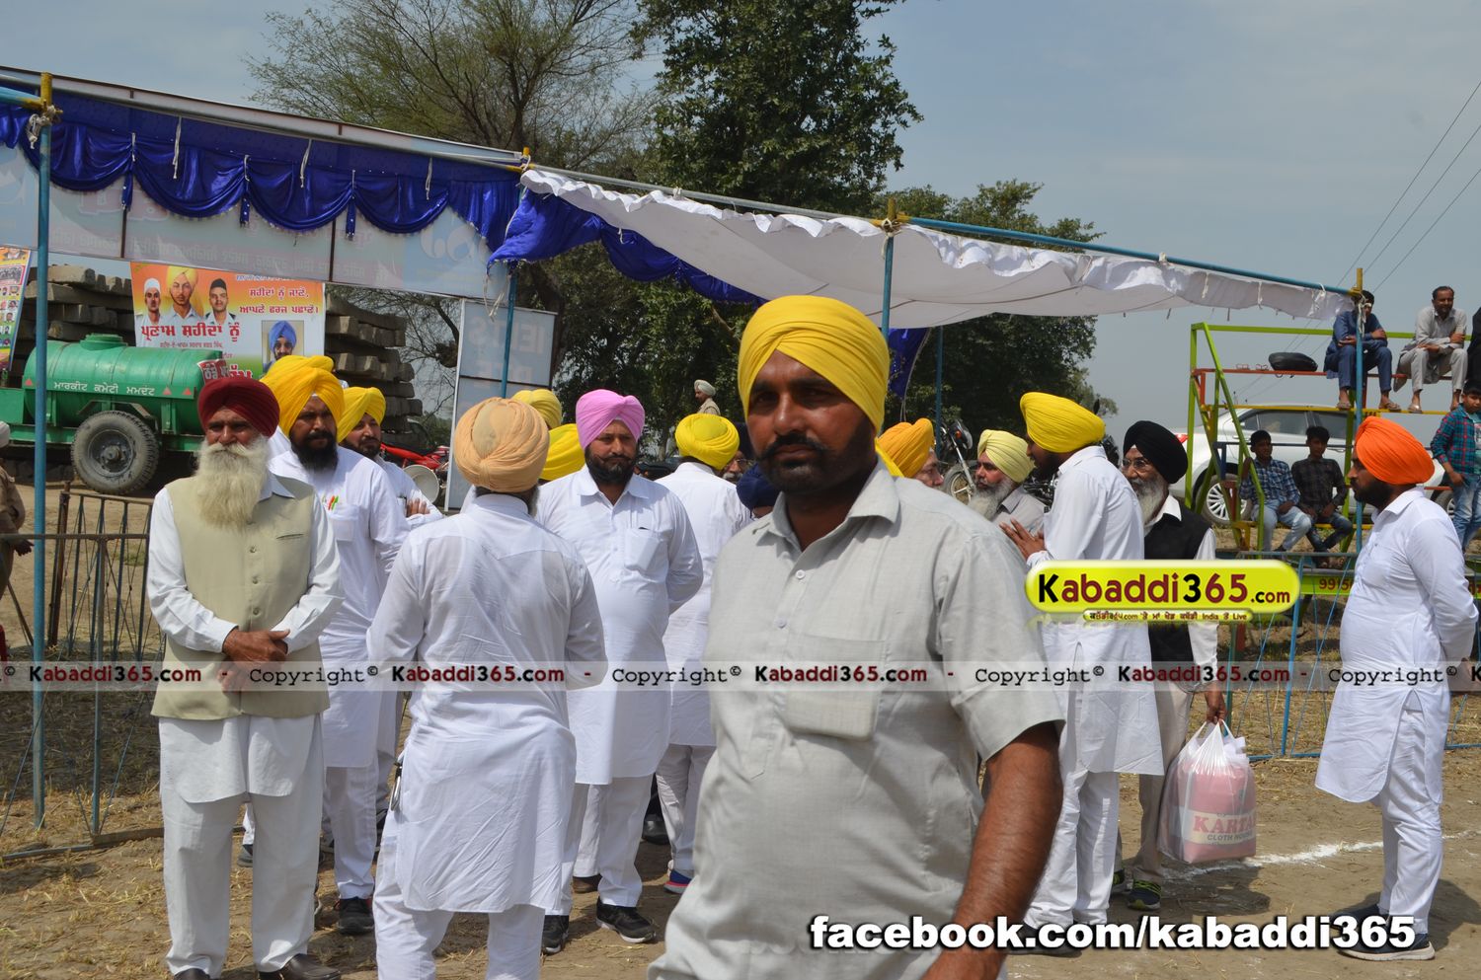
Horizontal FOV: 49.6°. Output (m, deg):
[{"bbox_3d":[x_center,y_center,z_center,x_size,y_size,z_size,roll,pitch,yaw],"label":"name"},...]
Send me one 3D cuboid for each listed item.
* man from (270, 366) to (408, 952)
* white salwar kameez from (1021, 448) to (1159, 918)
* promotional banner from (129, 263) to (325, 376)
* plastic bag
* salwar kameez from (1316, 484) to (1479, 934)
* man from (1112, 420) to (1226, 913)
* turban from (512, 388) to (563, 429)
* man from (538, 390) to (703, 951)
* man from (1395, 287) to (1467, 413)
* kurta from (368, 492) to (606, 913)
[{"bbox_3d":[-1.375,0.510,5.250,0.550,1.830,0.380,1,0,-19],"label":"man"},{"bbox_3d":[1.141,0.638,5.220,0.440,1.560,0.460,3,2,29],"label":"white salwar kameez"},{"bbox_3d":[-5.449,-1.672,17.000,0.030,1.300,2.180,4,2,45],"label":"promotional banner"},{"bbox_3d":[1.660,1.070,5.700,0.290,0.500,0.240,1,0,-21],"label":"plastic bag"},{"bbox_3d":[2.150,0.720,5.250,0.460,1.440,0.480,1,0,5],"label":"salwar kameez"},{"bbox_3d":[1.540,0.621,5.800,0.500,1.740,0.360,3,2,41],"label":"man"},{"bbox_3d":[-0.893,-0.334,7.000,0.240,0.200,0.260,2,2,-9],"label":"turban"},{"bbox_3d":[-0.390,0.575,5.200,0.560,1.800,0.400,1,0,-10],"label":"man"},{"bbox_3d":[5.990,-1.220,13.900,0.580,1.100,0.720,1,0,-3],"label":"man"},{"bbox_3d":[-0.665,0.545,4.170,0.610,1.070,0.400,1,0,5],"label":"kurta"}]

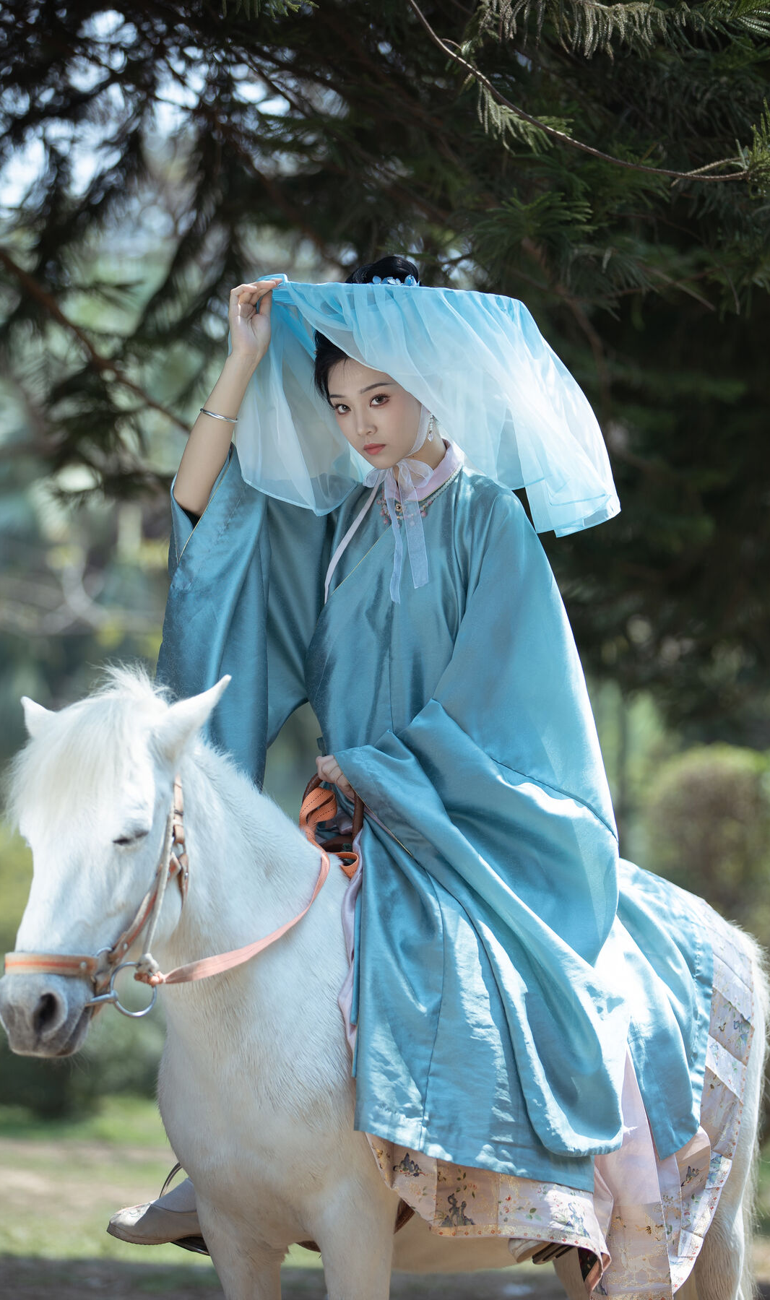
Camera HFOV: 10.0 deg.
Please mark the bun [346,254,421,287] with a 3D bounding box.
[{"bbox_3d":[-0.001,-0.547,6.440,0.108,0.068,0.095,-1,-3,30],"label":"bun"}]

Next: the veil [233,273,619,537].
[{"bbox_3d":[0.060,-0.357,6.430,0.530,0.390,0.460,-2,-3,32],"label":"veil"}]

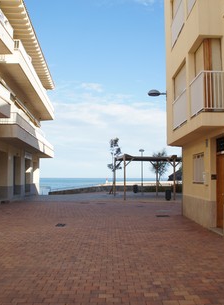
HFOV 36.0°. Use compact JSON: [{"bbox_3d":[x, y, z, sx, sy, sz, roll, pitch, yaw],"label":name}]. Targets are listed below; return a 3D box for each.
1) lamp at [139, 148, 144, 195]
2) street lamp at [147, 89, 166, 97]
[{"bbox_3d":[2.497,1.621,28.594,0.480,3.780,0.480,0,-4,-1],"label":"lamp"},{"bbox_3d":[1.732,-2.219,13.076,0.740,0.270,0.360,0,-4,-1],"label":"street lamp"}]

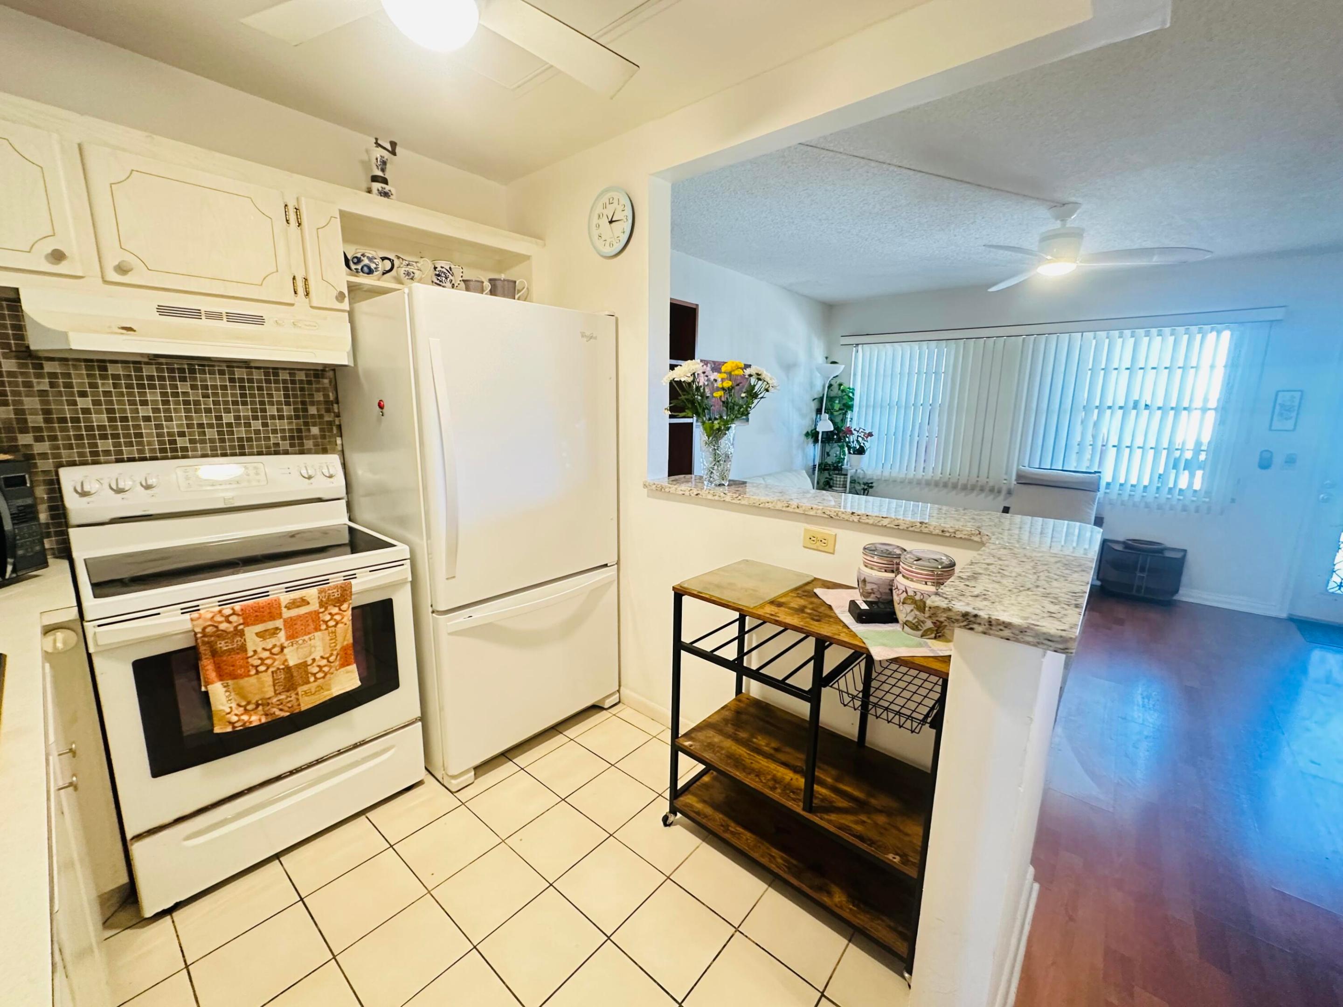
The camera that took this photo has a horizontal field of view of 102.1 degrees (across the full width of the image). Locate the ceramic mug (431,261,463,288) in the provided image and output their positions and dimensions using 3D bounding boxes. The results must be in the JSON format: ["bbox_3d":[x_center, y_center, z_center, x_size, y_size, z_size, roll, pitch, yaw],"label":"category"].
[{"bbox_3d":[-0.955,-0.953,2.313,0.105,0.142,0.145,10,14,39],"label":"ceramic mug"}]

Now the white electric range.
[{"bbox_3d":[-1.388,0.474,1.844,0.678,1.180,0.762,11,15,41],"label":"white electric range"}]

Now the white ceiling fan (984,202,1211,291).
[{"bbox_3d":[2.000,-1.328,2.724,1.117,0.344,1.117,10,14,39],"label":"white ceiling fan"}]

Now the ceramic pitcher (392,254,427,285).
[{"bbox_3d":[-1.044,-0.931,2.201,0.110,0.138,0.151,10,14,39],"label":"ceramic pitcher"}]

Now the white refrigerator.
[{"bbox_3d":[-0.788,0.091,2.353,0.818,1.765,0.833,11,15,41],"label":"white refrigerator"}]

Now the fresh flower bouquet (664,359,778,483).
[{"bbox_3d":[0.206,-0.325,2.222,0.449,0.513,0.399,2,11,5],"label":"fresh flower bouquet"}]

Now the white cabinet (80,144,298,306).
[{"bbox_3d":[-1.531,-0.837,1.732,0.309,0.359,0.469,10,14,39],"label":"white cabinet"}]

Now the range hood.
[{"bbox_3d":[-1.480,-0.536,1.742,0.459,0.165,0.768,10,14,39],"label":"range hood"}]

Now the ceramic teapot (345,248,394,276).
[{"bbox_3d":[-1.156,-0.903,2.072,0.125,0.128,0.199,10,14,39],"label":"ceramic teapot"}]

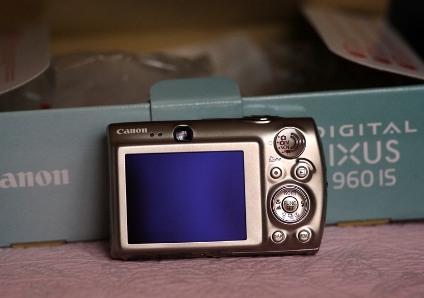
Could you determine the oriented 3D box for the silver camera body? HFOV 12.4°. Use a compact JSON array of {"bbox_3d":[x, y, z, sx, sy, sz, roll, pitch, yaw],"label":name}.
[{"bbox_3d":[0.003,0.018,0.866,0.097,0.060,0.027,-2,-2,-2],"label":"silver camera body"}]

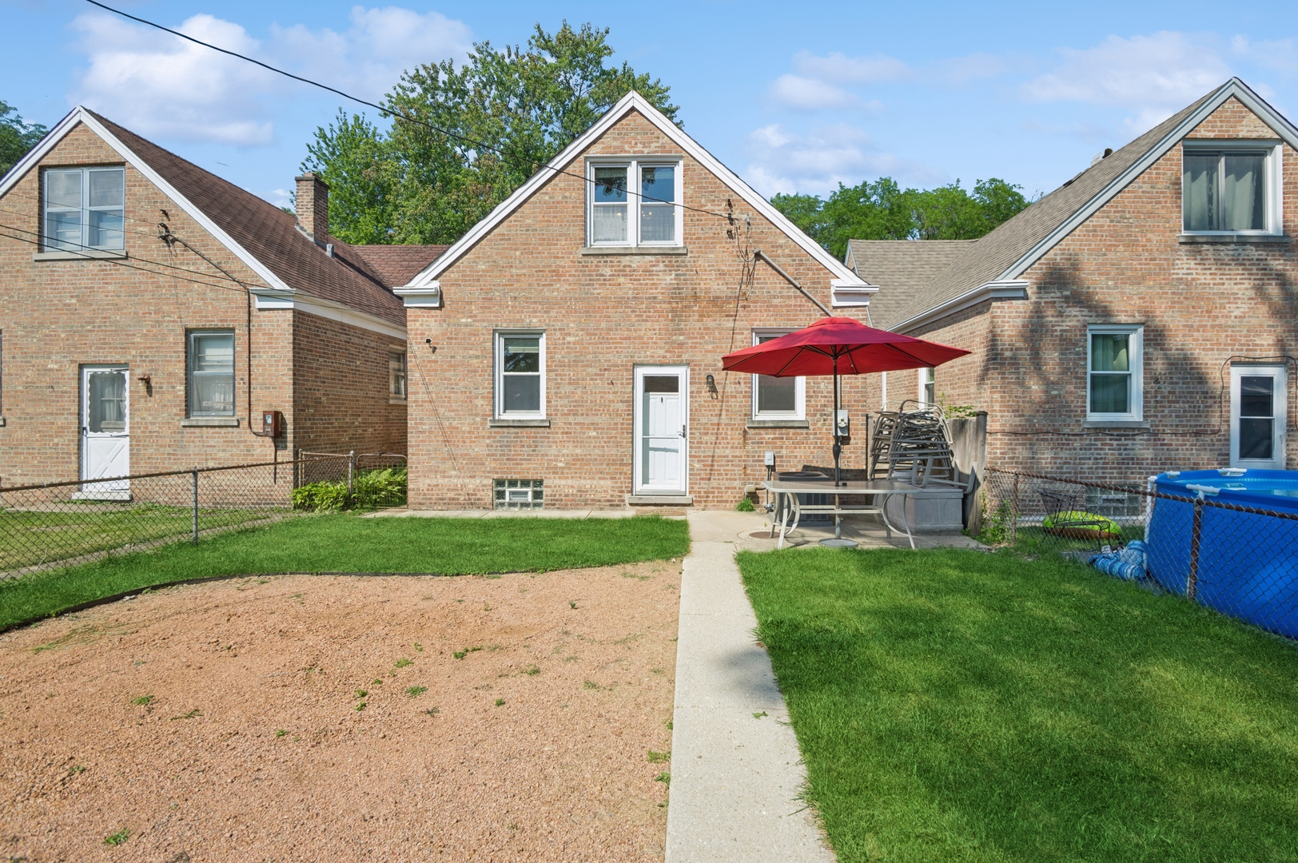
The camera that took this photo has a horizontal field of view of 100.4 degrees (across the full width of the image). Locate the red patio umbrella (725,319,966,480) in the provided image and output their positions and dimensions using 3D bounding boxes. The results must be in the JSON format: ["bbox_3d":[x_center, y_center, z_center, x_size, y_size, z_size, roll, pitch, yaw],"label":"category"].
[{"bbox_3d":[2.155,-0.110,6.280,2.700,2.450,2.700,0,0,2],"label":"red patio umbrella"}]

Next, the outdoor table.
[{"bbox_3d":[2.180,0.980,6.280,1.730,0.690,1.050,0,0,2],"label":"outdoor table"}]

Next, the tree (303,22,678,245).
[{"bbox_3d":[-7.200,-8.500,24.500,16.500,19.600,15.500,0,0,2],"label":"tree"}]

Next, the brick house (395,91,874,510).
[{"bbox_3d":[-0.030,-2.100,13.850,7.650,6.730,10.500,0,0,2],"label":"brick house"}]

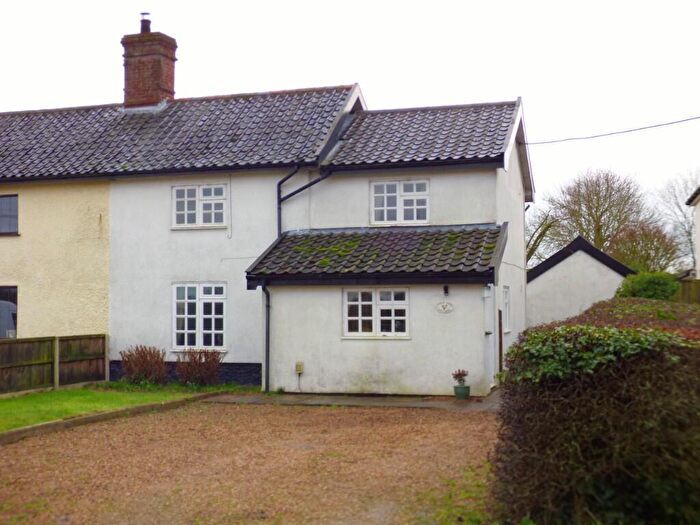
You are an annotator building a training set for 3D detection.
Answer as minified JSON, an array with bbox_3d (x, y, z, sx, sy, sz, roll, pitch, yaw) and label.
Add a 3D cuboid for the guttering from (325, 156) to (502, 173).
[{"bbox_3d":[1.222,-1.892,18.832,3.513,0.132,0.120,-1,-3,18],"label":"guttering"}]

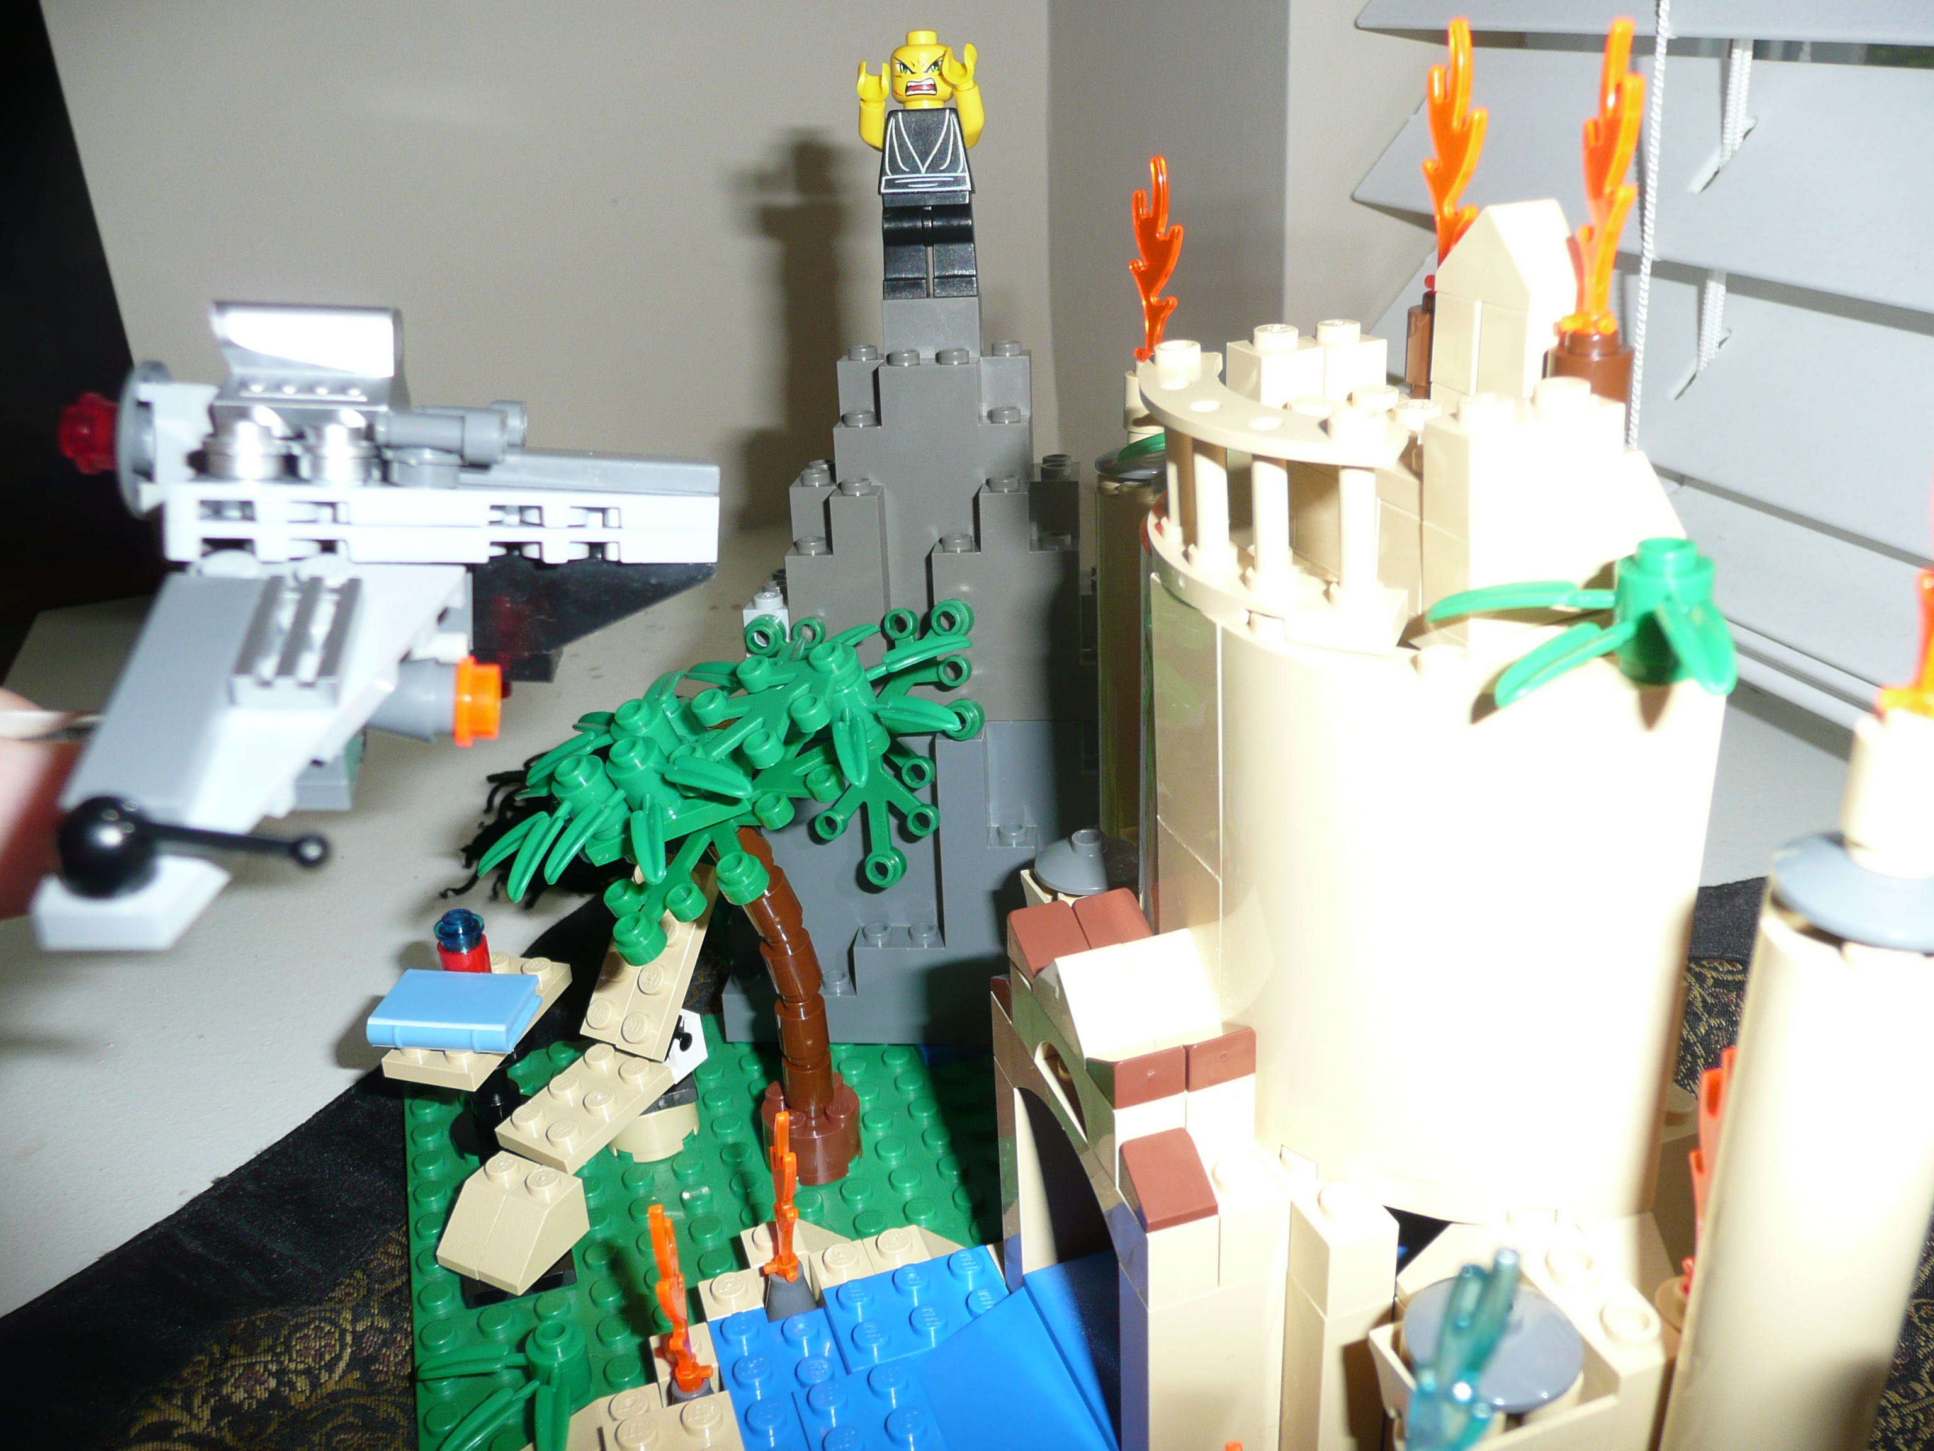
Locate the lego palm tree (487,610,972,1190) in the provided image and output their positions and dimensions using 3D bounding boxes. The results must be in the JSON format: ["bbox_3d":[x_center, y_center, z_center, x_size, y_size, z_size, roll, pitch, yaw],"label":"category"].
[{"bbox_3d":[-0.034,0.029,0.247,0.077,0.087,0.043,-10,24,-16],"label":"lego palm tree"}]

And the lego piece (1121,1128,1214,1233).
[{"bbox_3d":[0.021,0.046,0.159,0.008,0.006,0.008,-10,24,-16],"label":"lego piece"}]

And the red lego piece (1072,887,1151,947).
[{"bbox_3d":[0.018,0.025,0.186,0.008,0.006,0.008,-10,23,-16],"label":"red lego piece"}]

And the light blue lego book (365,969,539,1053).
[{"bbox_3d":[-0.088,0.049,0.271,0.024,0.005,0.016,1,23,6],"label":"light blue lego book"}]

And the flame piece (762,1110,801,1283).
[{"bbox_3d":[-0.025,0.064,0.212,0.006,0.026,0.007,-14,25,-25],"label":"flame piece"}]

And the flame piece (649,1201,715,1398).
[{"bbox_3d":[-0.036,0.072,0.194,0.004,0.030,0.008,-1,23,3],"label":"flame piece"}]

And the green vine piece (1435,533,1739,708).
[{"bbox_3d":[0.056,-0.009,0.137,0.024,0.011,0.029,-15,25,-27],"label":"green vine piece"}]

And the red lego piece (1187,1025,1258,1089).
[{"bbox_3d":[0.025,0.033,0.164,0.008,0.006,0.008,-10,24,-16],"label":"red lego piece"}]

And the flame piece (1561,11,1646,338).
[{"bbox_3d":[0.058,-0.050,0.142,0.006,0.027,0.007,-13,24,-23],"label":"flame piece"}]

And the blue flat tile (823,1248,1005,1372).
[{"bbox_3d":[-0.006,0.080,0.214,0.024,0.005,0.016,-10,24,-16],"label":"blue flat tile"}]

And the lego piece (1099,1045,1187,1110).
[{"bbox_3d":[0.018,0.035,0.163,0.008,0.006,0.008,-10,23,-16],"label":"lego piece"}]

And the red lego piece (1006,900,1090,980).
[{"bbox_3d":[0.010,0.025,0.183,0.008,0.006,0.008,-10,24,-16],"label":"red lego piece"}]

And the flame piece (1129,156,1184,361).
[{"bbox_3d":[0.027,-0.065,0.220,0.008,0.028,0.004,11,27,29],"label":"flame piece"}]

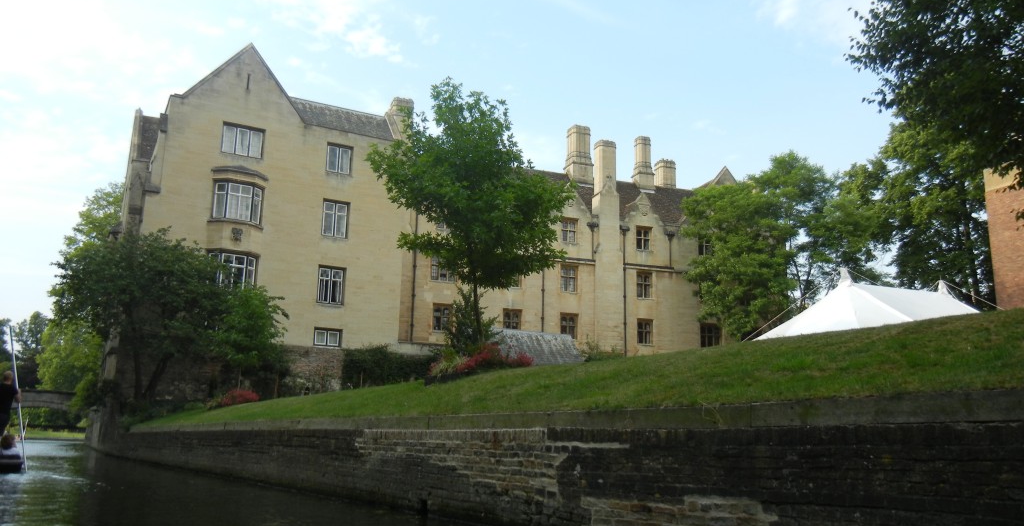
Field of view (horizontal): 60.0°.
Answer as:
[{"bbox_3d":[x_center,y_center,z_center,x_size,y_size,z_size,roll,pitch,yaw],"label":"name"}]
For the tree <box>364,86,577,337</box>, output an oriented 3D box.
[{"bbox_3d":[-1.722,-2.045,37.665,8.918,12.421,8.300,2,-12,-3],"label":"tree"}]

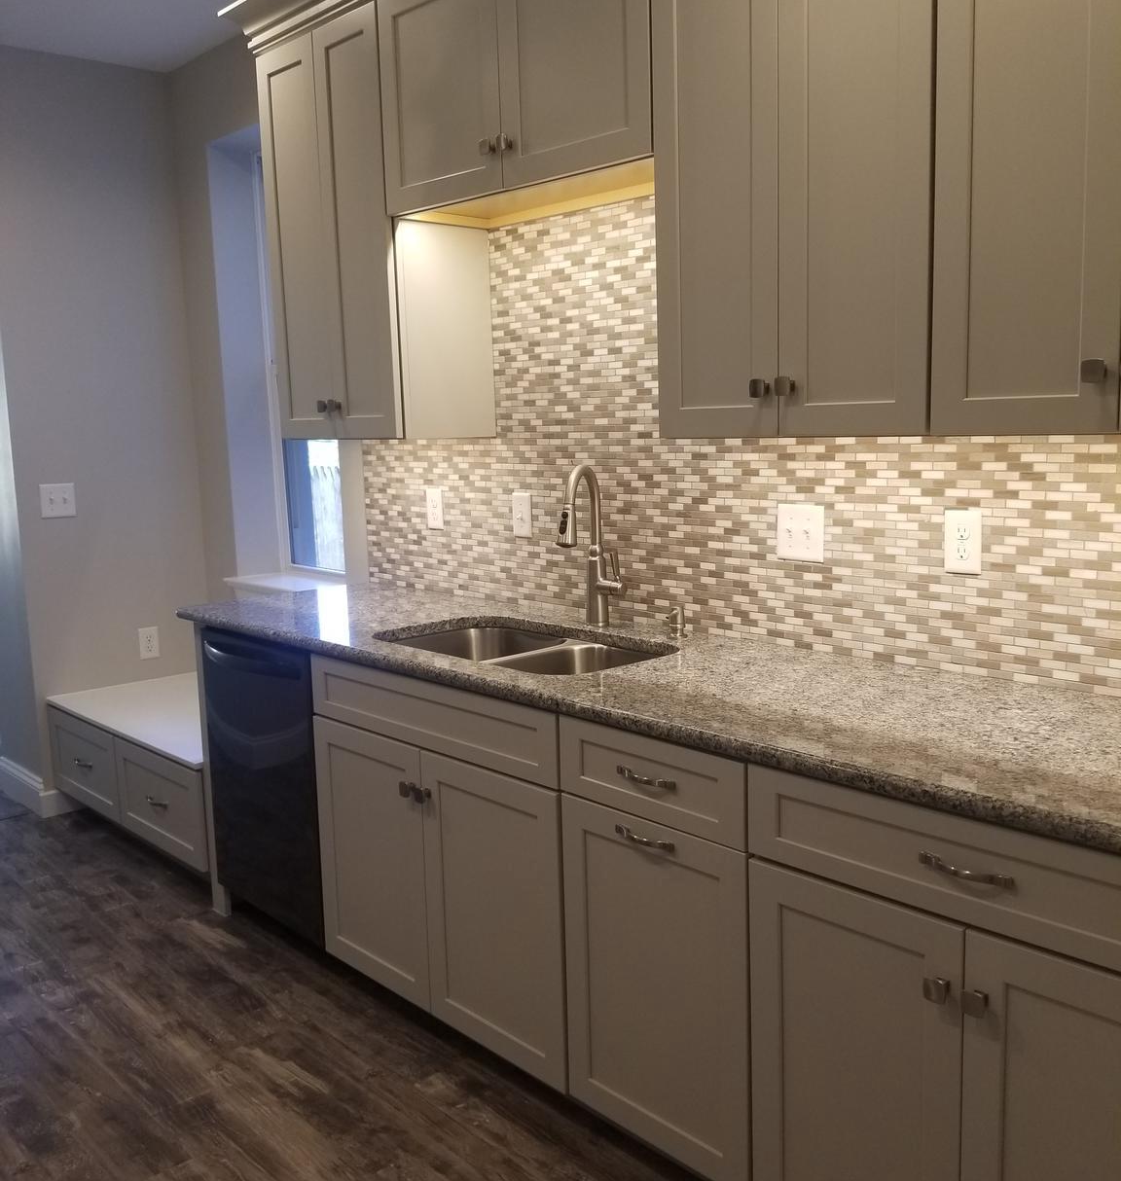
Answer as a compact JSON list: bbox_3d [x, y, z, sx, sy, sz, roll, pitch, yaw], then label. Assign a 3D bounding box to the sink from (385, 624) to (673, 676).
[{"bbox_3d":[-0.099,0.244,2.645,0.417,0.208,0.726,-10,12,-43],"label":"sink"}]

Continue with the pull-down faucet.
[{"bbox_3d":[0.070,-0.100,2.712,0.102,0.396,0.196,4,11,32],"label":"pull-down faucet"}]

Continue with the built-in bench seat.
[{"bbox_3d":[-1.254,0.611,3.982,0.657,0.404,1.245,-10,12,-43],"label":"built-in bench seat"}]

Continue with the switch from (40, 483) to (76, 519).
[{"bbox_3d":[-1.847,-0.331,4.137,0.118,0.116,0.012,-10,12,-43],"label":"switch"}]

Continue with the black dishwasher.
[{"bbox_3d":[-0.600,0.504,3.225,0.615,0.828,0.592,-10,12,-43],"label":"black dishwasher"}]

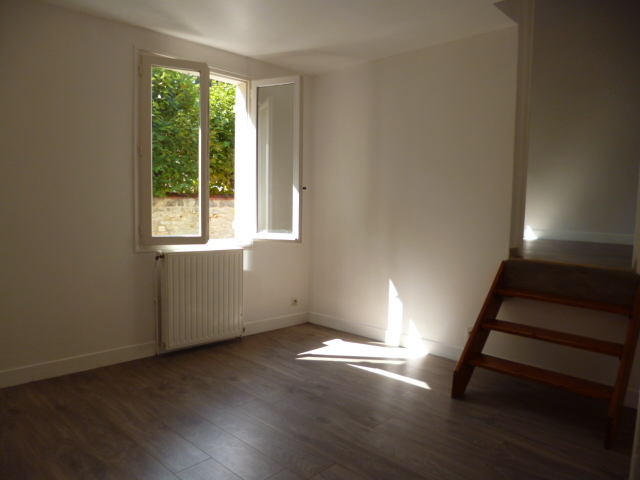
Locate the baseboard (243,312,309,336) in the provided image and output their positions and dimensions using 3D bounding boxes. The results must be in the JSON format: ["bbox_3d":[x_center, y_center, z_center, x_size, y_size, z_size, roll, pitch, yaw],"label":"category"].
[{"bbox_3d":[-0.419,0.829,4.379,0.818,0.109,0.020,-2,4,-44],"label":"baseboard"}]

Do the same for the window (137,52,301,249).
[{"bbox_3d":[-0.800,-0.674,3.586,1.221,1.540,0.504,-2,4,-44],"label":"window"}]

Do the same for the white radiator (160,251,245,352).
[{"bbox_3d":[-0.960,0.463,3.675,0.688,0.746,0.123,-2,4,-44],"label":"white radiator"}]

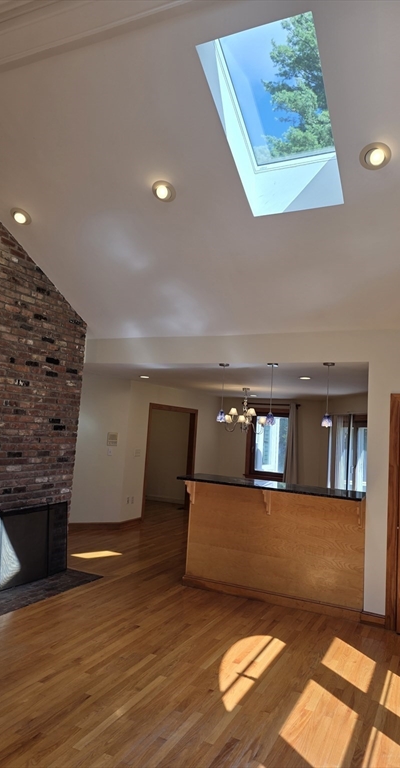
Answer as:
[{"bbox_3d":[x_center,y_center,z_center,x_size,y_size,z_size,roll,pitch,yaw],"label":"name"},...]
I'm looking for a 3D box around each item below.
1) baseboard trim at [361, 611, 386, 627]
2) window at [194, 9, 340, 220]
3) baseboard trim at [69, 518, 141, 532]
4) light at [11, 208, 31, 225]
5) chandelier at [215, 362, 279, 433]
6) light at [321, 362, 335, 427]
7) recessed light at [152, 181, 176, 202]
[{"bbox_3d":[1.588,2.163,4.666,0.215,0.110,0.025,1,-6,26],"label":"baseboard trim"},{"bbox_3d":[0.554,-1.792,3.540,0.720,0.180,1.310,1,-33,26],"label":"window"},{"bbox_3d":[-1.511,2.364,8.573,1.380,0.110,0.220,8,-7,-41],"label":"baseboard trim"},{"bbox_3d":[-1.689,-1.593,4.832,0.205,0.050,0.205,1,-33,26],"label":"light"},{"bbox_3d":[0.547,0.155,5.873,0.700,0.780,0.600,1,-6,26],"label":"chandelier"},{"bbox_3d":[1.290,0.116,5.137,0.120,0.643,0.120,1,-6,26],"label":"light"},{"bbox_3d":[-0.287,-1.575,4.164,0.205,0.050,0.205,12,-30,7],"label":"recessed light"}]

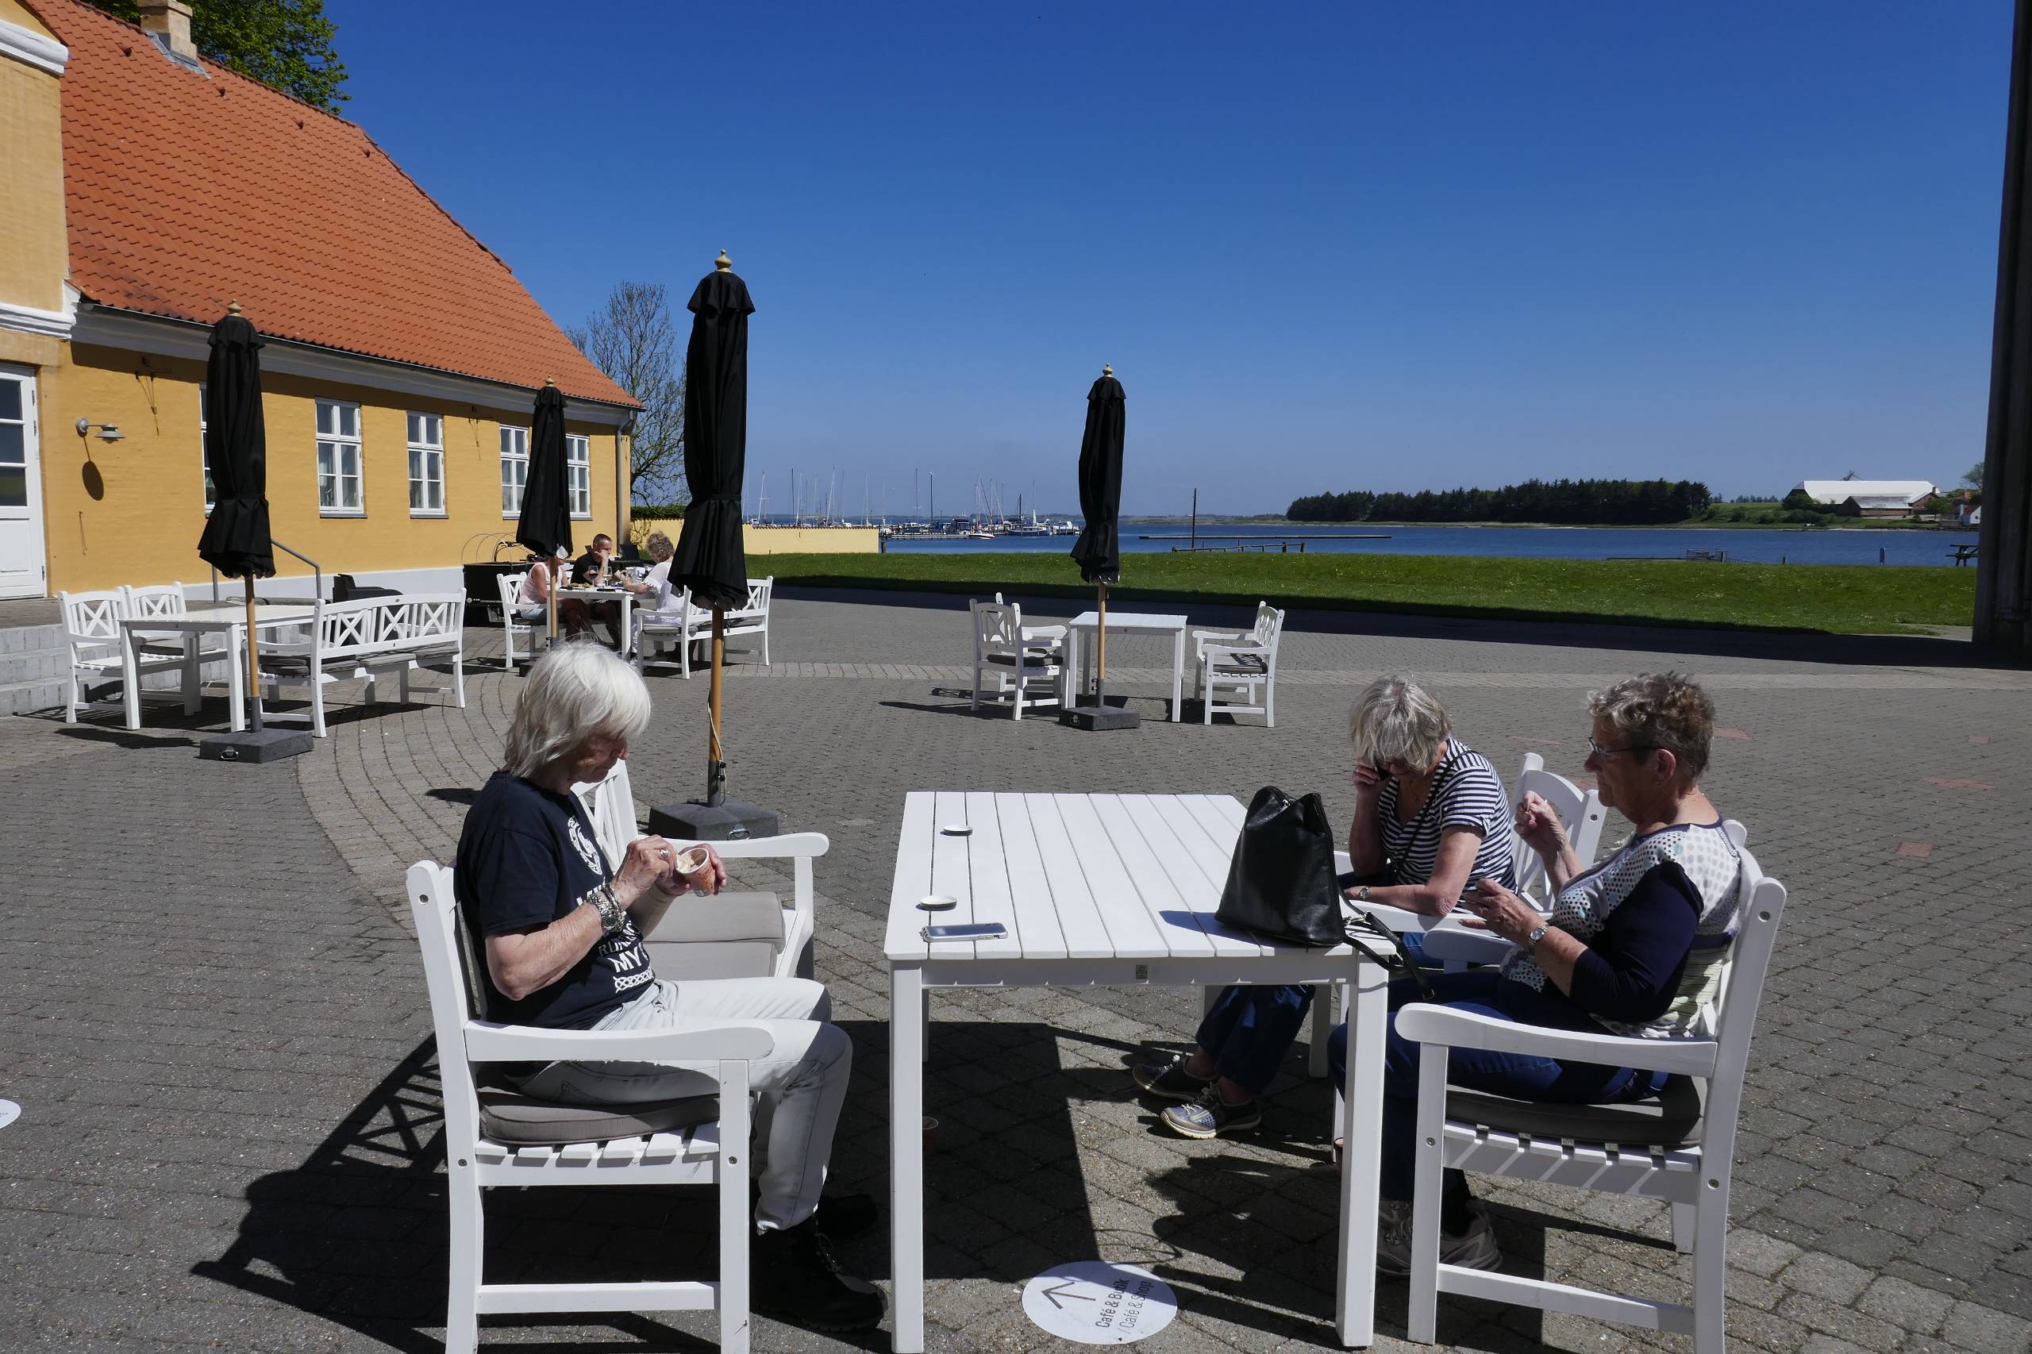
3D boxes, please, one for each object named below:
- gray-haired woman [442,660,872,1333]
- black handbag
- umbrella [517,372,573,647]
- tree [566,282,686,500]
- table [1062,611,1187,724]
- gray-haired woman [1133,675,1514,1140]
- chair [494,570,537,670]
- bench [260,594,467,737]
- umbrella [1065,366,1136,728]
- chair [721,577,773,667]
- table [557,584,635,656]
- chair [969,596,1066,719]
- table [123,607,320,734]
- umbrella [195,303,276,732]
[{"bbox_3d":[-0.638,0.563,2.686,0.800,1.240,0.500,1,6,2],"label":"gray-haired woman"},{"bbox_3d":[0.495,0.326,2.573,0.135,0.270,0.235,-6,9,-42],"label":"black handbag"},{"bbox_3d":[-4.356,-1.446,13.184,0.500,2.630,0.480,0,6,0],"label":"umbrella"},{"bbox_3d":[-13.945,-9.230,51.328,4.900,9.960,4.900,1,6,0],"label":"tree"},{"bbox_3d":[0.959,-0.106,11.805,0.900,0.745,1.410,1,7,8],"label":"table"},{"bbox_3d":[0.772,0.552,3.478,0.820,1.130,0.560,-1,6,-17],"label":"gray-haired woman"},{"bbox_3d":[-4.671,-0.568,13.912,0.630,0.910,0.585,1,7,7],"label":"chair"},{"bbox_3d":[-4.696,-0.147,10.170,0.630,0.910,1.590,2,7,13],"label":"bench"},{"bbox_3d":[0.659,-1.030,10.751,0.460,2.680,0.460,1,6,3],"label":"umbrella"},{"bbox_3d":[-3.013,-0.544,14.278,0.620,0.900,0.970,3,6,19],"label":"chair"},{"bbox_3d":[-3.982,-0.499,14.483,0.920,0.740,1.430,2,6,13],"label":"table"},{"bbox_3d":[0.026,-0.168,11.449,0.630,0.910,0.585,-6,9,-43],"label":"chair"},{"bbox_3d":[-5.697,-0.087,10.426,0.800,0.740,1.640,1,6,-3],"label":"table"},{"bbox_3d":[-4.917,-0.981,8.924,0.470,2.680,0.470,-3,7,-29],"label":"umbrella"}]

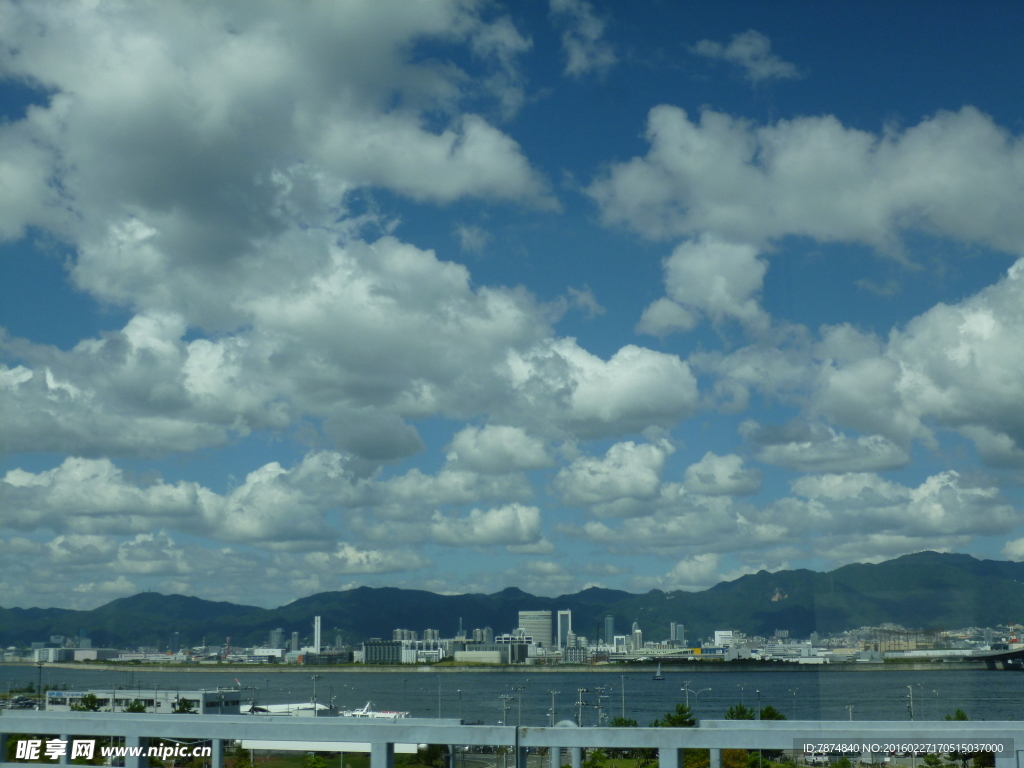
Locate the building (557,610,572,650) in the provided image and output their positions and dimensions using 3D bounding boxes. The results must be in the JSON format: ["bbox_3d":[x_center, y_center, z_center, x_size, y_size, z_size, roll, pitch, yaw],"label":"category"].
[{"bbox_3d":[125.040,590.250,3364.740,31.000,101.700,30.000,0,-11,0],"label":"building"}]

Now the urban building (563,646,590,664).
[{"bbox_3d":[67.540,284.920,1488.840,25.000,18.300,18.000,0,-11,0],"label":"urban building"}]

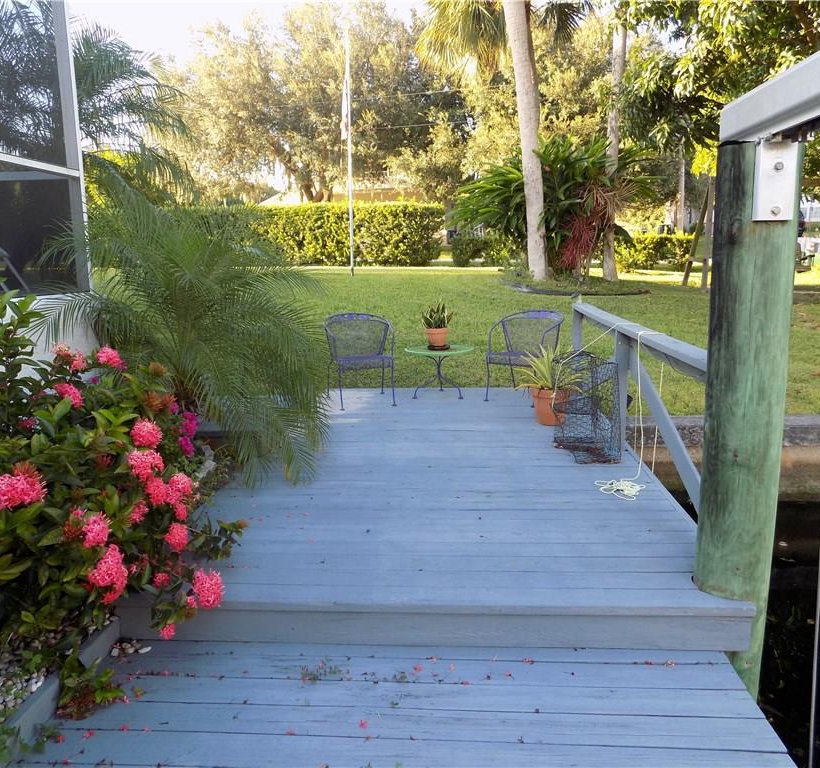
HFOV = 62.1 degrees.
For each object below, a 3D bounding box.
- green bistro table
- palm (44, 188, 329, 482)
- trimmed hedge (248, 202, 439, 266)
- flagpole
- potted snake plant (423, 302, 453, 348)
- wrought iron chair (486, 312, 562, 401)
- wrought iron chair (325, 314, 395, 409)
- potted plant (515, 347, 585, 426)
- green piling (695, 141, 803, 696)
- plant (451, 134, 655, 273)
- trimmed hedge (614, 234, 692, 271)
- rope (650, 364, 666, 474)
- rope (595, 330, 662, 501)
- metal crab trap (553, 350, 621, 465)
[{"bbox_3d":[0.292,-0.110,6.516,0.640,0.455,0.640,0,10,5],"label":"green bistro table"},{"bbox_3d":[-1.482,-0.422,4.981,1.850,1.850,1.850,-1,10,4],"label":"palm"},{"bbox_3d":[-1.624,-3.975,18.050,5.500,1.600,1.100,-1,10,4],"label":"trimmed hedge"},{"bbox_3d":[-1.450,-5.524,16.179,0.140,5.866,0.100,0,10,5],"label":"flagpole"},{"bbox_3d":[0.276,-0.556,6.472,0.290,0.440,0.280,0,10,5],"label":"potted snake plant"},{"bbox_3d":[1.072,-0.267,6.363,0.590,0.800,0.620,7,13,36],"label":"wrought iron chair"},{"bbox_3d":[-0.462,-0.235,6.288,0.590,0.800,0.620,-3,11,-14],"label":"wrought iron chair"},{"bbox_3d":[1.107,0.003,5.384,0.520,0.590,0.500,-1,10,4],"label":"potted plant"},{"bbox_3d":[1.268,0.290,2.620,0.268,2.320,0.268,-1,10,4],"label":"green piling"},{"bbox_3d":[3.005,-3.729,14.759,4.200,2.905,3.200,0,10,5],"label":"plant"},{"bbox_3d":[5.838,-3.112,16.113,2.200,0.920,0.900,-1,10,4],"label":"trimmed hedge"},{"bbox_3d":[1.497,0.177,4.095,0.045,0.760,0.040,0,10,5],"label":"rope"},{"bbox_3d":[1.278,0.147,3.888,0.420,0.840,0.660,-1,10,4],"label":"rope"},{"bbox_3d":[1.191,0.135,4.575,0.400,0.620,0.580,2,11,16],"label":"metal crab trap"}]

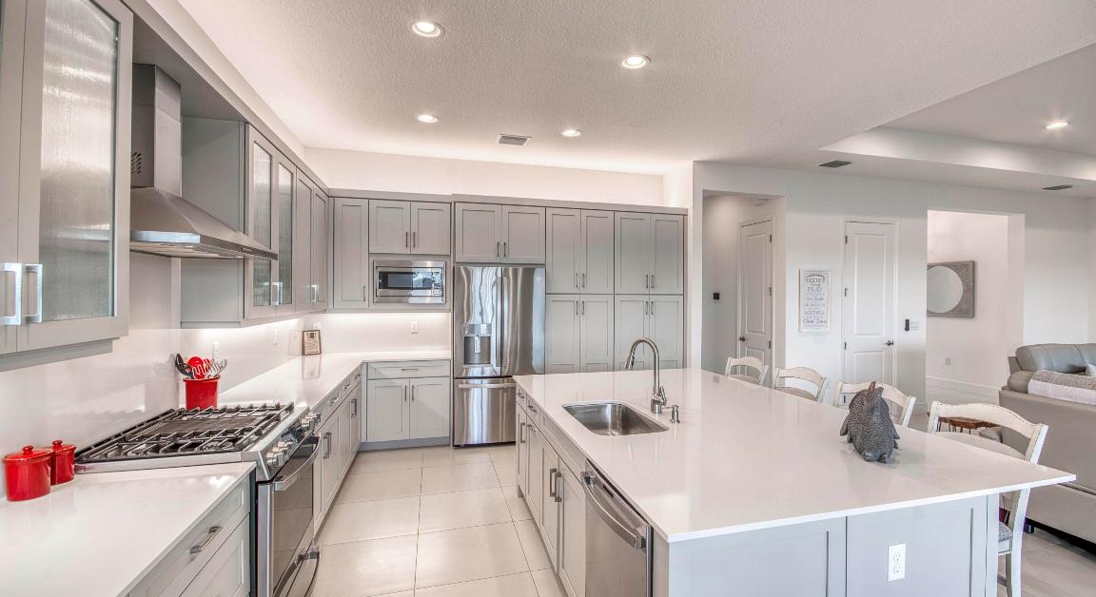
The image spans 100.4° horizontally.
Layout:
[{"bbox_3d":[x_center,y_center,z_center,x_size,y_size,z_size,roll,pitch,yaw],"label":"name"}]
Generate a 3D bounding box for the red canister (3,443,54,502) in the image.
[{"bbox_3d":[-1.613,0.536,1.419,0.101,0.150,0.101,0,0,-14],"label":"red canister"}]

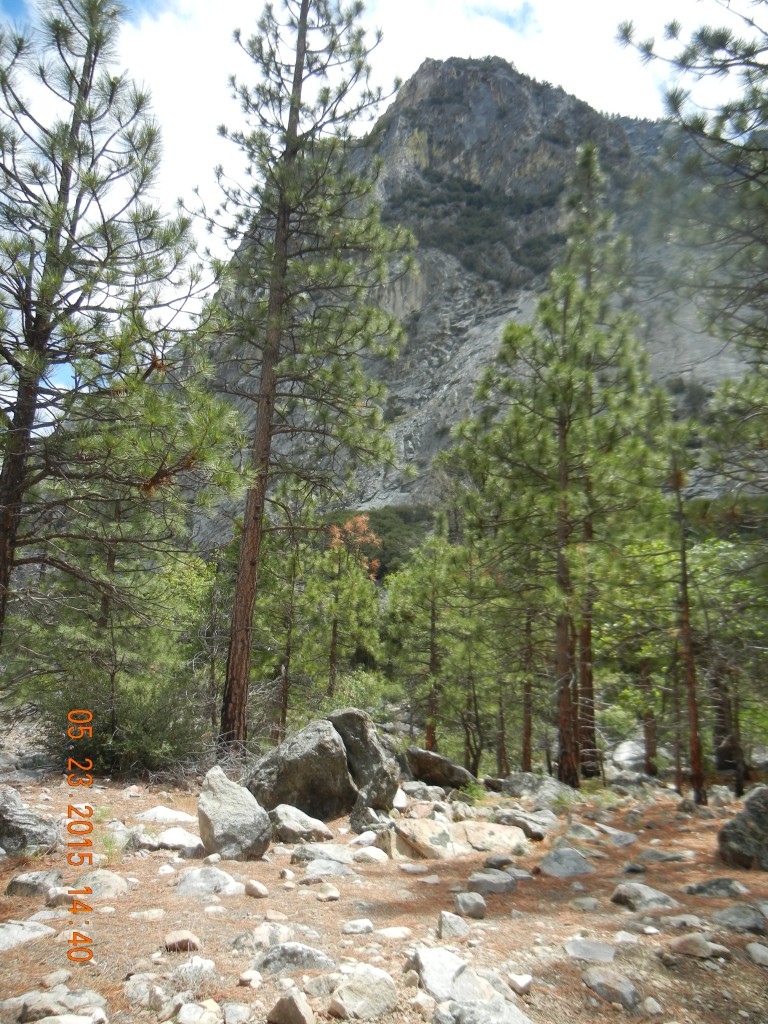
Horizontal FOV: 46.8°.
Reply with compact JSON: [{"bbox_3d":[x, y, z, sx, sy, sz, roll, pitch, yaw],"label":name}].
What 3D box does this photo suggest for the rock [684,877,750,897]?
[{"bbox_3d":[2.586,2.908,6.883,0.496,0.116,0.298,2,-15,0],"label":"rock"}]

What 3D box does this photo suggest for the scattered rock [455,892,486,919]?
[{"bbox_3d":[0.584,2.636,5.954,0.202,0.148,0.172,2,-15,0],"label":"scattered rock"}]

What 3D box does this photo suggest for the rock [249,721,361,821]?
[{"bbox_3d":[-1.296,4.077,14.108,1.780,1.508,1.424,3,-15,-4],"label":"rock"}]

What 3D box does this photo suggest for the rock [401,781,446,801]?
[{"bbox_3d":[0.732,5.157,16.435,0.852,0.339,0.596,1,-15,3],"label":"rock"}]

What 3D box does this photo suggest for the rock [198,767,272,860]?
[{"bbox_3d":[-1.618,3.274,9.669,0.806,0.966,0.645,10,-17,-27],"label":"rock"}]

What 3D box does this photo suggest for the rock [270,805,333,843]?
[{"bbox_3d":[-0.777,2.935,8.363,0.585,0.329,0.439,2,-15,0],"label":"rock"}]

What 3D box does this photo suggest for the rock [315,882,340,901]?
[{"bbox_3d":[-0.483,3.243,7.585,0.222,0.127,0.178,2,-15,-3],"label":"rock"}]

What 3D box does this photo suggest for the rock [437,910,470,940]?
[{"bbox_3d":[0.435,2.548,5.482,0.192,0.141,0.153,2,-15,0],"label":"rock"}]

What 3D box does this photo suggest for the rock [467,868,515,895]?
[{"bbox_3d":[0.989,3.401,8.168,0.460,0.196,0.345,3,-15,-3],"label":"rock"}]

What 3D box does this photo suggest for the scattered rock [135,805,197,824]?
[{"bbox_3d":[-3.070,4.251,12.471,0.871,0.242,0.566,5,-15,-12],"label":"scattered rock"}]

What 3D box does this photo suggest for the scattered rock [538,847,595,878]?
[{"bbox_3d":[1.890,3.630,9.190,0.580,0.282,0.435,-1,-15,11],"label":"scattered rock"}]

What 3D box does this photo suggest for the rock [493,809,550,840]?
[{"bbox_3d":[1.391,3.167,9.010,0.561,0.283,0.505,2,-15,0],"label":"rock"}]

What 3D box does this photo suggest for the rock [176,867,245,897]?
[{"bbox_3d":[-1.500,3.194,7.672,0.588,0.208,0.411,4,-15,-9],"label":"rock"}]

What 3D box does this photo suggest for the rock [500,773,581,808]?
[{"bbox_3d":[2.094,3.646,11.723,1.076,0.373,0.753,2,-15,0],"label":"rock"}]

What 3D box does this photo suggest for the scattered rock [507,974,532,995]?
[{"bbox_3d":[0.696,2.417,4.544,0.124,0.081,0.099,2,-15,0],"label":"scattered rock"}]

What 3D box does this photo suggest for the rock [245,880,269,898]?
[{"bbox_3d":[-0.889,2.640,6.216,0.156,0.106,0.125,2,-15,0],"label":"rock"}]

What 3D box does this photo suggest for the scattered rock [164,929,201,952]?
[{"bbox_3d":[-1.132,2.413,4.999,0.191,0.104,0.143,2,-15,0],"label":"scattered rock"}]

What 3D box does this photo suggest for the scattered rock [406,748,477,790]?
[{"bbox_3d":[1.241,5.558,19.156,1.511,0.860,0.907,6,-16,-15],"label":"scattered rock"}]

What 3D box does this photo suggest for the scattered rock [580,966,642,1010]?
[{"bbox_3d":[1.262,2.655,4.946,0.334,0.188,0.251,-6,-17,28],"label":"scattered rock"}]

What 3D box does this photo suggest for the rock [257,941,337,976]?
[{"bbox_3d":[-0.533,2.724,5.402,0.487,0.149,0.317,3,-15,-4],"label":"rock"}]

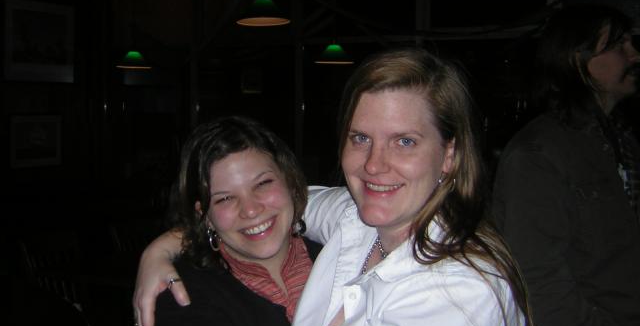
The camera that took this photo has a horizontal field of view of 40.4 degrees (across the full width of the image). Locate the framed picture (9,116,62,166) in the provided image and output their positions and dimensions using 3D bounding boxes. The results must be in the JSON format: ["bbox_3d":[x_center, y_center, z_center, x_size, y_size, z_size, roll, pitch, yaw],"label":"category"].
[{"bbox_3d":[-2.267,-0.176,6.971,0.030,0.405,0.560,2,4,25],"label":"framed picture"}]

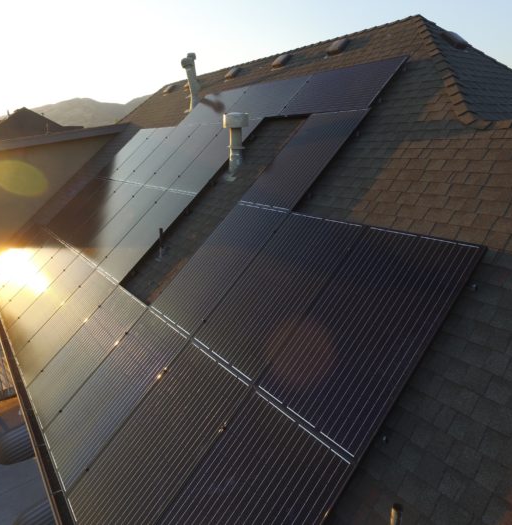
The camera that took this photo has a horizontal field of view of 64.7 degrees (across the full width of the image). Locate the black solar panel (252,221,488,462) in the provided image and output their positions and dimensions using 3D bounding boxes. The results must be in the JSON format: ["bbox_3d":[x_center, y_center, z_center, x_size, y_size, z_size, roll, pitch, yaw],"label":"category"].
[{"bbox_3d":[0.796,0.434,2.984,0.992,0.045,1.645,20,67,50],"label":"black solar panel"}]

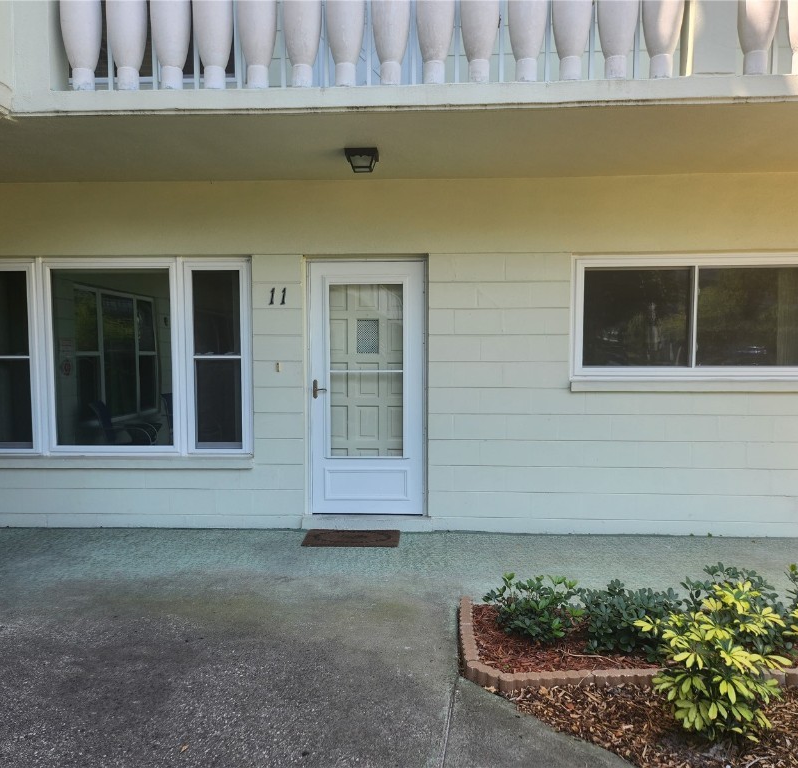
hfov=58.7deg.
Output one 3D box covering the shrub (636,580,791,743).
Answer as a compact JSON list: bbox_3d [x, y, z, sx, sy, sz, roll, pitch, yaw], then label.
[{"bbox_3d":[1.201,1.053,2.711,0.560,0.560,0.520,0,4,3],"label":"shrub"}]

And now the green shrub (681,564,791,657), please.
[{"bbox_3d":[1.584,1.050,3.323,0.520,0.390,0.460,0,4,3],"label":"green shrub"}]

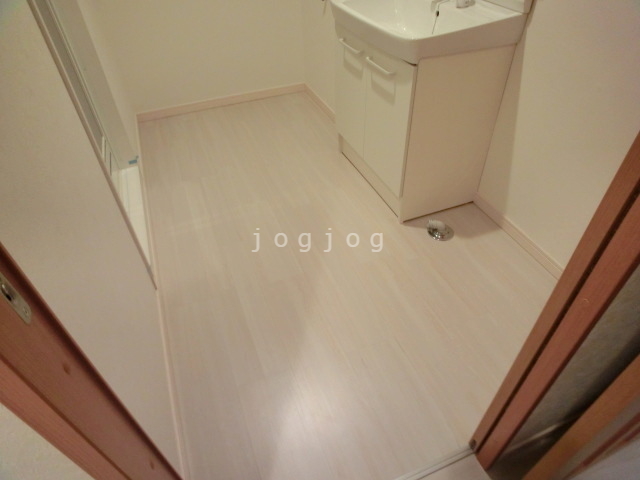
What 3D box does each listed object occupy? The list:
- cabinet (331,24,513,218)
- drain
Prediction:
[{"bbox_3d":[0.418,-0.617,1.885,0.439,0.720,0.712,-16,43,-14],"label":"cabinet"},{"bbox_3d":[0.546,-0.064,1.743,0.120,0.065,0.120,7,42,12],"label":"drain"}]

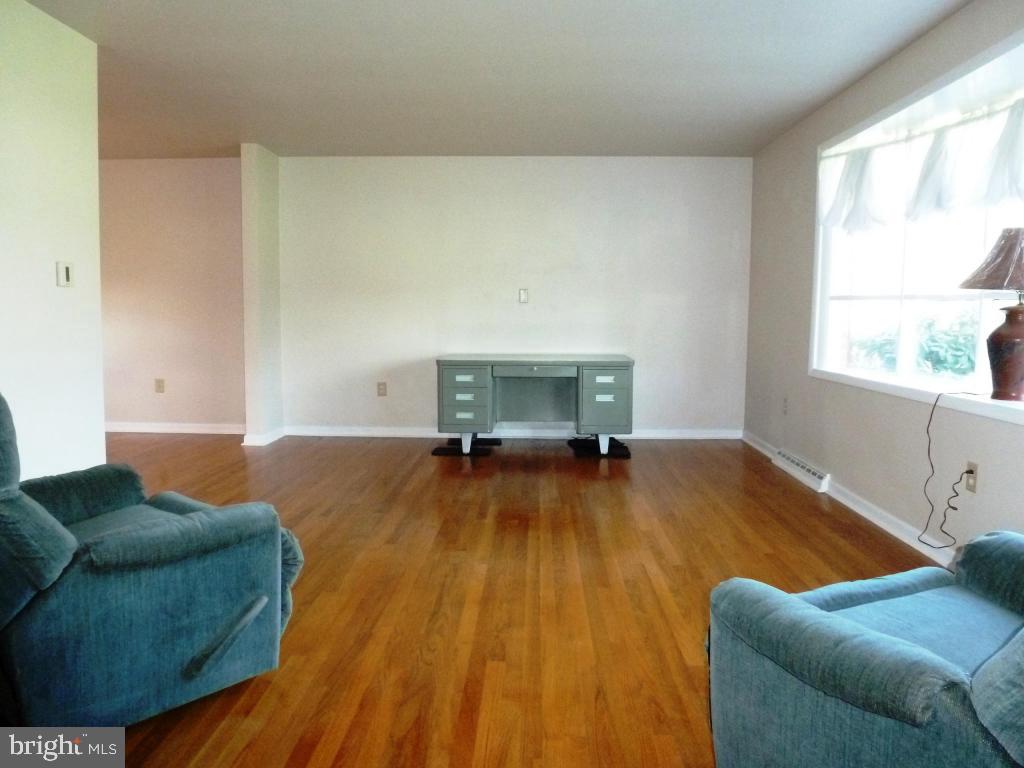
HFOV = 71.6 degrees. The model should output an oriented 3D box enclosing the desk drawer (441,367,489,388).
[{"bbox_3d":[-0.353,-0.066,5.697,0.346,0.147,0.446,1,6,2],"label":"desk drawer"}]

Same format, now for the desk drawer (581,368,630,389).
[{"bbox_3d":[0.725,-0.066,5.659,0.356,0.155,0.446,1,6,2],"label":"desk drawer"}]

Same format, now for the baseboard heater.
[{"bbox_3d":[1.946,0.573,4.858,0.056,0.116,0.927,1,6,2],"label":"baseboard heater"}]

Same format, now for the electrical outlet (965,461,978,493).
[{"bbox_3d":[1.900,0.387,2.941,0.015,0.116,0.068,1,6,2],"label":"electrical outlet"}]

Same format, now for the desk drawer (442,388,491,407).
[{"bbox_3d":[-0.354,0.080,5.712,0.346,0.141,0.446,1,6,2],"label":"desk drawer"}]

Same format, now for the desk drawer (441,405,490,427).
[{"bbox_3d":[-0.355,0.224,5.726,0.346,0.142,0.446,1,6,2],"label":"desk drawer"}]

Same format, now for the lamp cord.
[{"bbox_3d":[1.885,0.395,3.106,0.055,0.699,0.382,1,6,2],"label":"lamp cord"}]

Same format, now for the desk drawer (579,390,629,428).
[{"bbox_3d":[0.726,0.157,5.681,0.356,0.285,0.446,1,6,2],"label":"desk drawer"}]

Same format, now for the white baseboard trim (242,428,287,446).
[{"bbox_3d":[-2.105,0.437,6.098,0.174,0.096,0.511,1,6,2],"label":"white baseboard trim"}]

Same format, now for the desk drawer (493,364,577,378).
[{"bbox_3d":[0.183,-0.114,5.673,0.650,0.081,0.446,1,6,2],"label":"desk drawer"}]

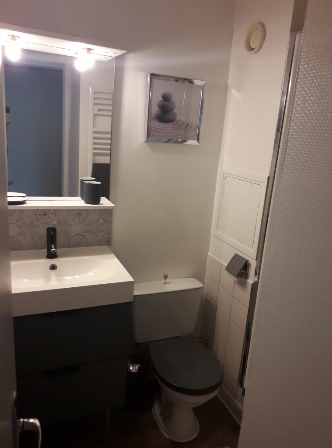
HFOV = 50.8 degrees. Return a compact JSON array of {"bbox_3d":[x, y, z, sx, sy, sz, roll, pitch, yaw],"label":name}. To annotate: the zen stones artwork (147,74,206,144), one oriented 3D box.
[{"bbox_3d":[0.052,-0.623,1.931,0.340,0.348,0.025,-2,15,-24],"label":"zen stones artwork"}]

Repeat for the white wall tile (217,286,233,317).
[{"bbox_3d":[0.364,0.479,2.139,0.010,0.150,0.150,-2,15,-24],"label":"white wall tile"}]

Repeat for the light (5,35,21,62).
[{"bbox_3d":[-0.656,-0.759,1.513,0.062,0.094,0.062,-2,16,-24],"label":"light"}]

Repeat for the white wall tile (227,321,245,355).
[{"bbox_3d":[0.413,0.665,2.042,0.010,0.150,0.150,-2,15,-24],"label":"white wall tile"}]

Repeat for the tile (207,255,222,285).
[{"bbox_3d":[0.318,0.297,2.267,0.012,0.151,0.154,-2,16,-24],"label":"tile"}]

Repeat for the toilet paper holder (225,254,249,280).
[{"bbox_3d":[0.393,0.243,1.952,0.074,0.115,0.130,-2,15,-24],"label":"toilet paper holder"}]

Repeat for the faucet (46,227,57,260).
[{"bbox_3d":[-0.551,0.102,1.706,0.050,0.157,0.130,-2,15,-24],"label":"faucet"}]

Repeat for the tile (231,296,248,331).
[{"bbox_3d":[0.429,0.523,2.028,0.012,0.151,0.152,-2,16,-24],"label":"tile"}]

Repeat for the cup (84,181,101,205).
[{"bbox_3d":[-0.377,-0.158,1.792,0.083,0.107,0.083,-2,15,-24],"label":"cup"}]

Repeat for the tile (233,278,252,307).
[{"bbox_3d":[0.441,0.377,1.990,0.012,0.151,0.152,-2,16,-24],"label":"tile"}]

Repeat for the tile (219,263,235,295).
[{"bbox_3d":[0.380,0.337,2.128,0.012,0.151,0.154,-2,16,-24],"label":"tile"}]

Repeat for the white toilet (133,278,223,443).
[{"bbox_3d":[0.072,0.781,2.018,0.440,0.724,0.630,-2,16,-24],"label":"white toilet"}]

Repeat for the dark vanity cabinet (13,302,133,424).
[{"bbox_3d":[-0.546,0.576,1.738,0.600,0.575,0.470,-2,15,-24],"label":"dark vanity cabinet"}]

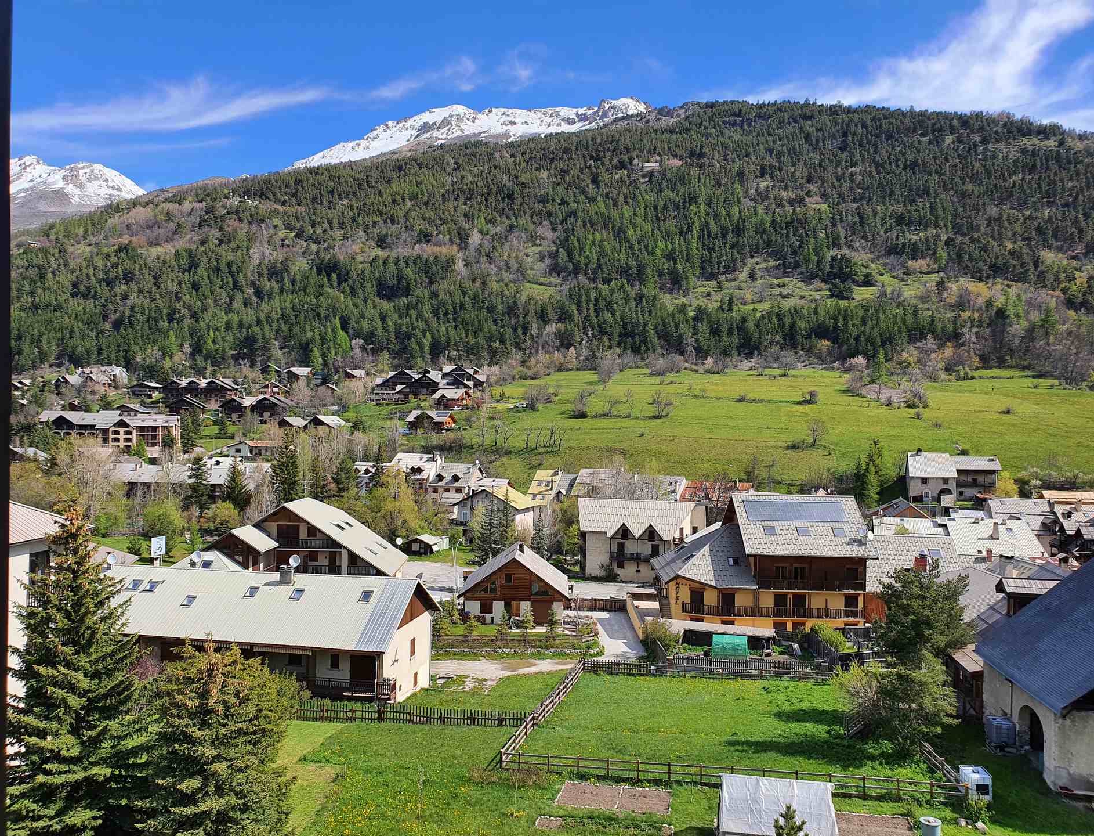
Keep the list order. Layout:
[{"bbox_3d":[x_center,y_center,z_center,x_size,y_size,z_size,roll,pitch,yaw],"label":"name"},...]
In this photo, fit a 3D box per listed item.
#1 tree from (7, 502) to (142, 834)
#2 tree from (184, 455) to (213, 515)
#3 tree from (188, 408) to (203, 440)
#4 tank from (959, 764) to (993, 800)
[{"bbox_3d":[-15.609,8.600,27.535,5.100,11.795,5.100,1,0,-29],"label":"tree"},{"bbox_3d":[-88.315,17.200,212.000,6.300,15.660,6.300,1,-1,0],"label":"tree"},{"bbox_3d":[-125.160,2.171,298.034,5.600,11.472,5.600,1,0,-23],"label":"tree"},{"bbox_3d":[19.311,16.475,37.700,1.000,1.150,1.200,1,-1,6],"label":"tank"}]

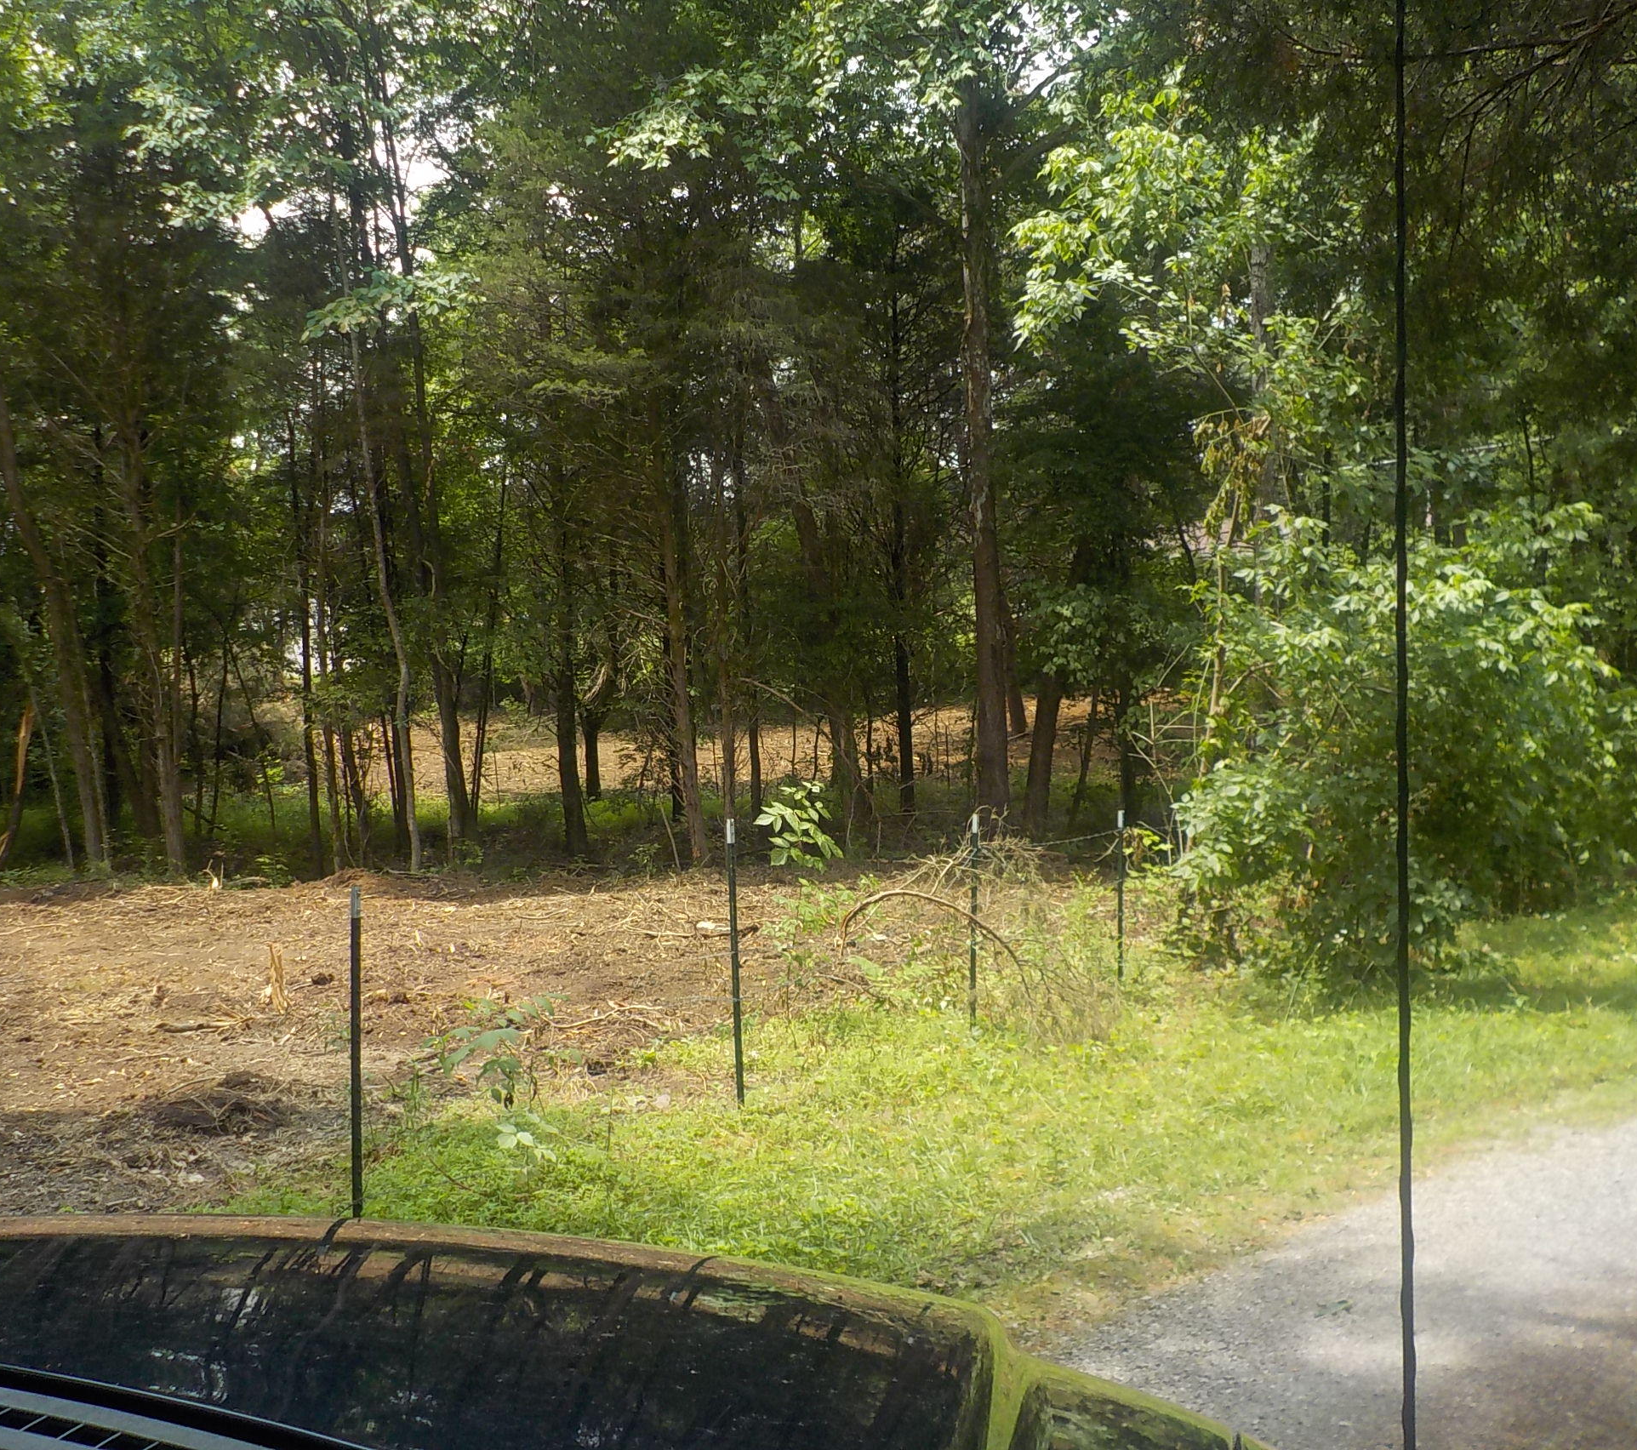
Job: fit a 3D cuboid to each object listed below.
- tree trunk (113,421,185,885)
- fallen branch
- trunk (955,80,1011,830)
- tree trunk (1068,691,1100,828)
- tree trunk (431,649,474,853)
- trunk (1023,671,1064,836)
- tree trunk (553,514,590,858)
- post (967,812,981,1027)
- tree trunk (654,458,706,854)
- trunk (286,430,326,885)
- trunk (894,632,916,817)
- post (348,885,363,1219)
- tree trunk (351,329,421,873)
[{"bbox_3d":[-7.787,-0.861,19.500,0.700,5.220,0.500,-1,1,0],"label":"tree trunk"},{"bbox_3d":[0.700,1.292,10.500,1.200,0.530,0.450,-1,1,0],"label":"fallen branch"},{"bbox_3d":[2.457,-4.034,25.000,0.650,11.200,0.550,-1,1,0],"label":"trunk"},{"bbox_3d":[3.876,0.508,24.500,0.160,2.033,0.160,9,-1,0],"label":"tree trunk"},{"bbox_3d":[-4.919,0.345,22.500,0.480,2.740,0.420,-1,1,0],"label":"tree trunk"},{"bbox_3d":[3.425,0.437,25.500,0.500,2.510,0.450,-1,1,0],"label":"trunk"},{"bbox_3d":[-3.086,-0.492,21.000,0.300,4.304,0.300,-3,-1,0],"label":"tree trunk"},{"bbox_3d":[0.956,1.208,10.300,0.040,1.330,0.040,0,-1,29],"label":"post"},{"bbox_3d":[-1.663,-0.822,20.500,0.280,5.042,0.280,-4,-1,0],"label":"tree trunk"},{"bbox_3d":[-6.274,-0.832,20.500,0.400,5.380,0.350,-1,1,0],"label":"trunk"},{"bbox_3d":[1.336,-0.012,26.000,0.210,2.862,0.210,-2,-1,0],"label":"trunk"},{"bbox_3d":[-1.736,1.280,6.300,0.040,1.340,0.040,-1,-1,29],"label":"post"},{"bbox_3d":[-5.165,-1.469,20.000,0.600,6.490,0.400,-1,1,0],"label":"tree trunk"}]

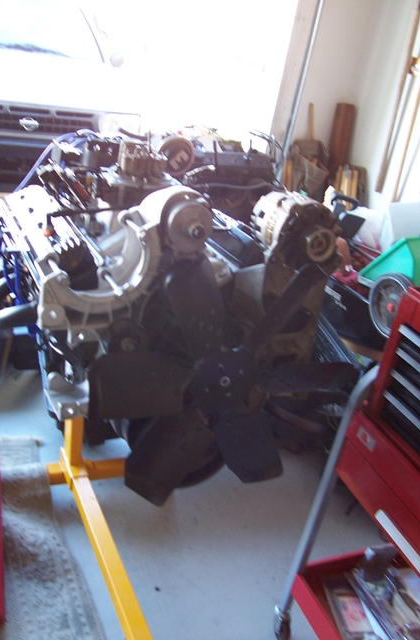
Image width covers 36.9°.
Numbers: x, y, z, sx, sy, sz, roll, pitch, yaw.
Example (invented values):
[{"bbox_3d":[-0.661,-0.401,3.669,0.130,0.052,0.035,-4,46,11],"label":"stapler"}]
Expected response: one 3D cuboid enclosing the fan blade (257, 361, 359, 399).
[{"bbox_3d":[0.174,0.112,1.138,0.171,0.108,0.035,-2,57,-27],"label":"fan blade"}]

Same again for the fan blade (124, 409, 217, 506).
[{"bbox_3d":[-0.071,0.234,1.077,0.108,0.171,0.035,36,7,-6],"label":"fan blade"}]

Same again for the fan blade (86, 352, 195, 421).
[{"bbox_3d":[-0.113,0.106,0.986,0.171,0.108,0.035,-2,-3,-27],"label":"fan blade"}]

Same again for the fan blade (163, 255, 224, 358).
[{"bbox_3d":[-0.010,-0.019,0.972,0.035,0.171,0.108,10,45,37],"label":"fan blade"}]

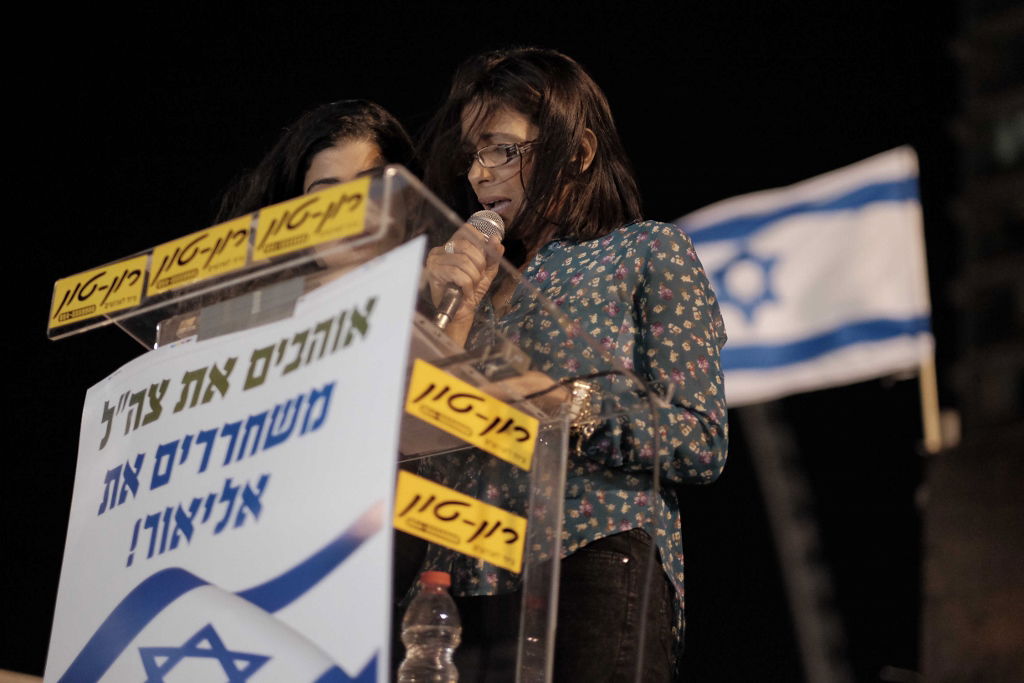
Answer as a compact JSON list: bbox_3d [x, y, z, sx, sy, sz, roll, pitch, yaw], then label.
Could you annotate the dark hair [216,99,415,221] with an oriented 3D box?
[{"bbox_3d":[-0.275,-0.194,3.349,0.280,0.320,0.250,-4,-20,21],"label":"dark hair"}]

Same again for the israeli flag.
[{"bbox_3d":[0.815,-0.180,8.100,1.170,0.870,0.160,-7,-19,9],"label":"israeli flag"}]

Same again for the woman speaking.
[{"bbox_3d":[0.036,0.374,2.865,0.400,1.600,0.450,19,-24,-38],"label":"woman speaking"}]

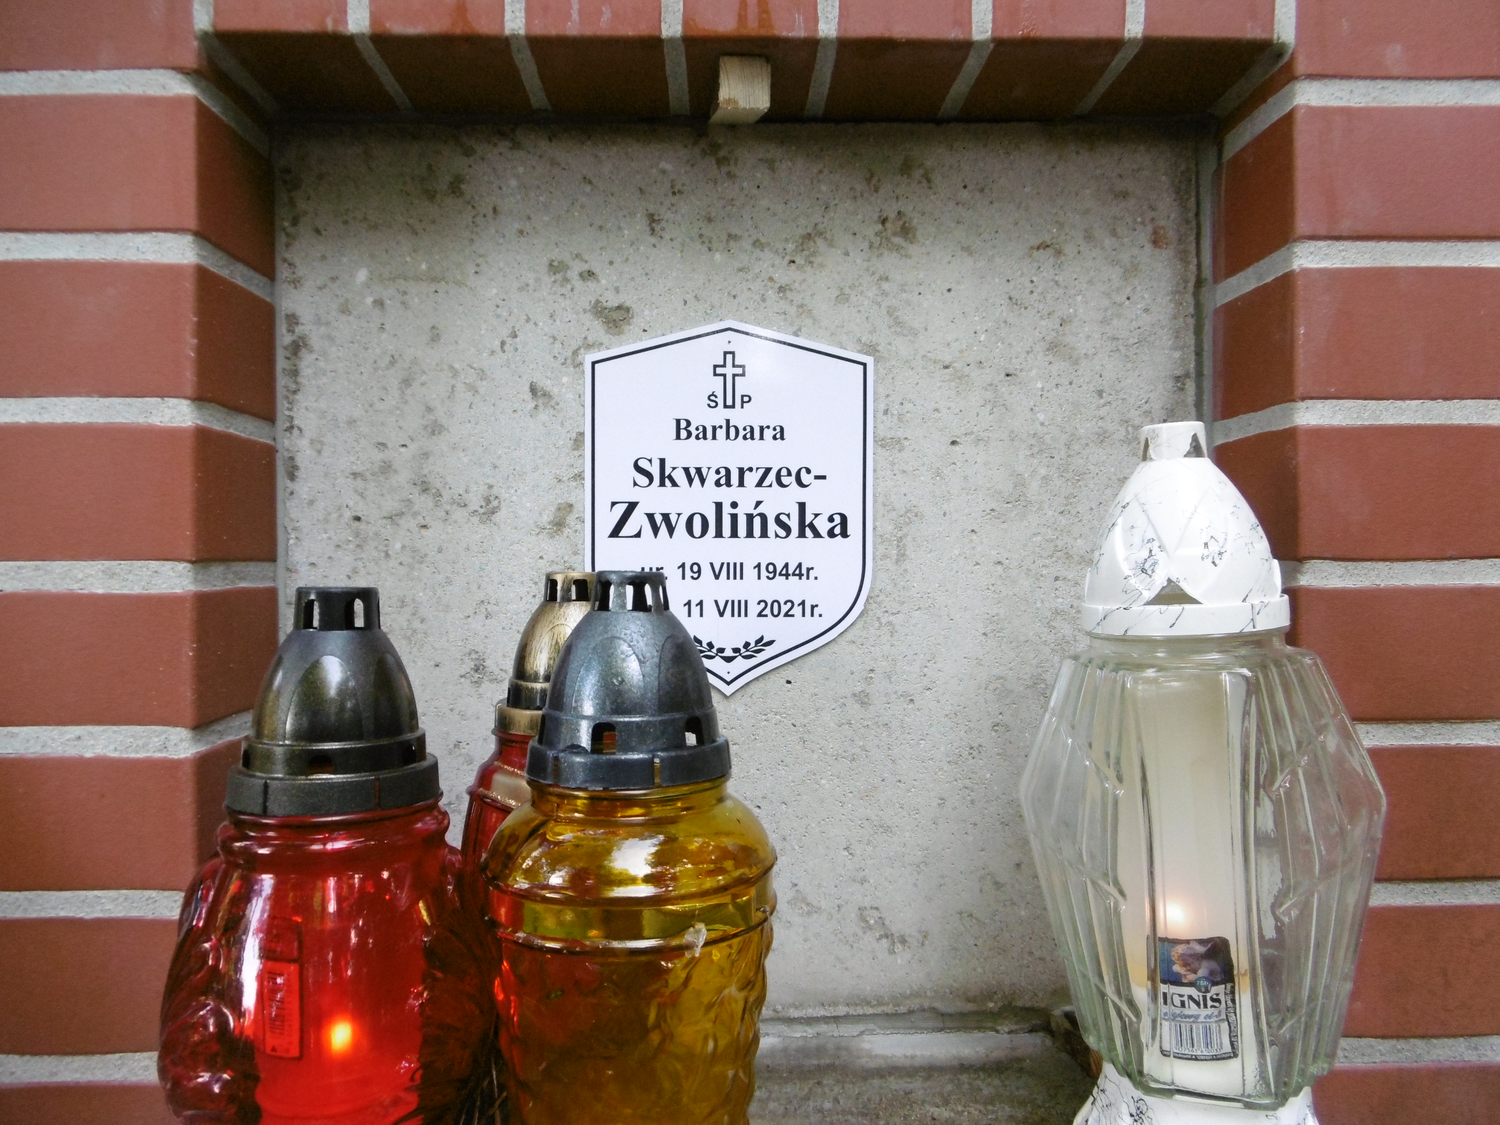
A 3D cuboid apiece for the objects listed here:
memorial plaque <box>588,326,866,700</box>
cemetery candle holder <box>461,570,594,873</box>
[{"bbox_3d":[-0.011,-0.032,0.594,0.165,0.214,0.004,0,0,-1],"label":"memorial plaque"},{"bbox_3d":[-0.089,0.143,0.525,0.115,0.277,0.115,0,0,-1],"label":"cemetery candle holder"}]

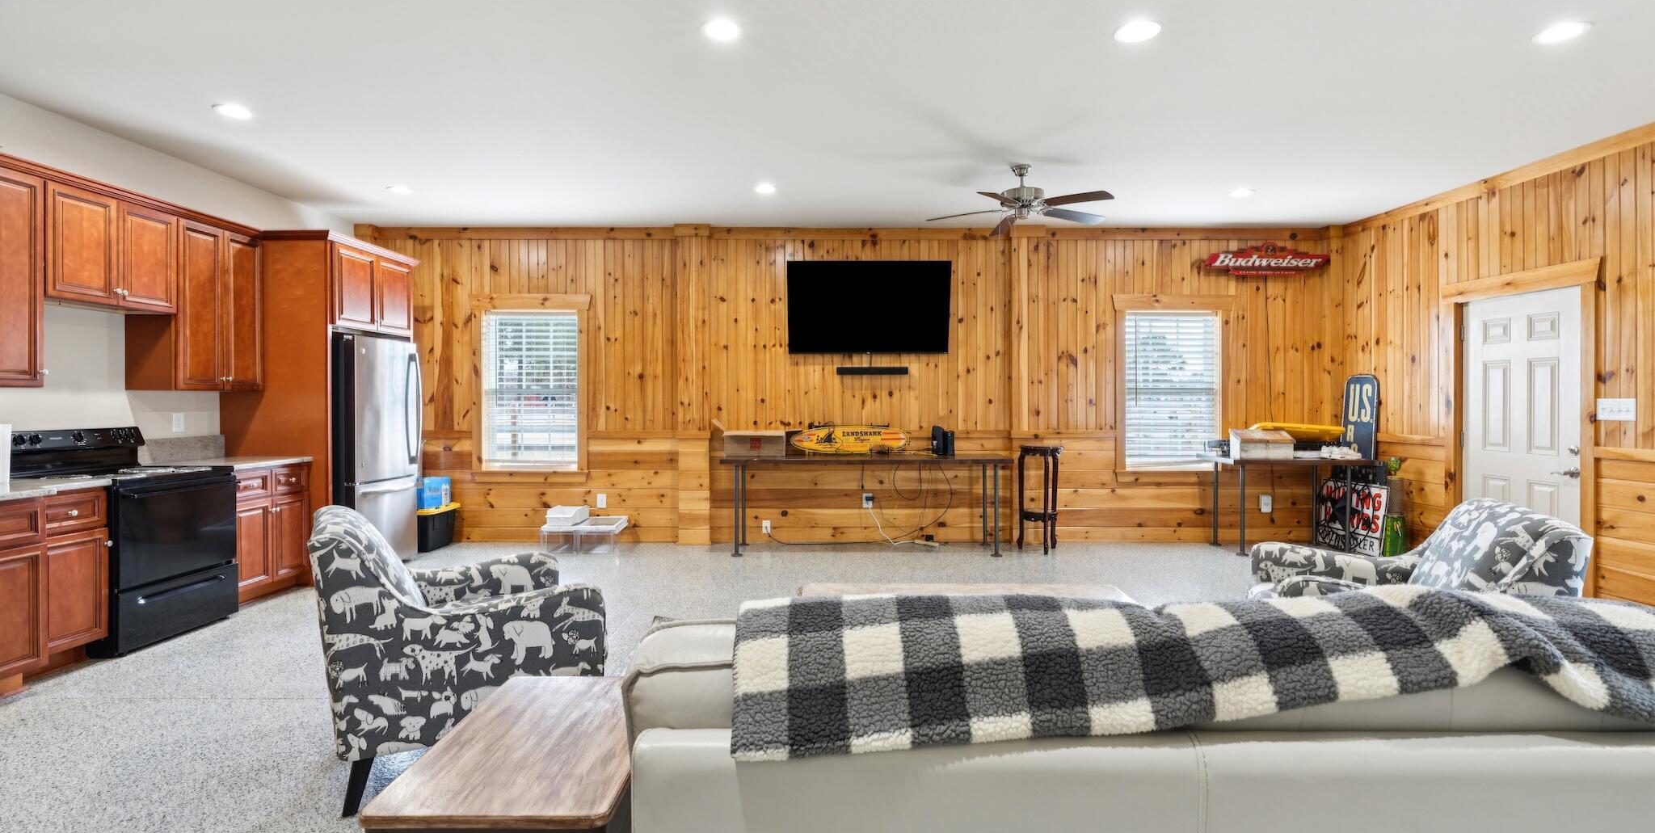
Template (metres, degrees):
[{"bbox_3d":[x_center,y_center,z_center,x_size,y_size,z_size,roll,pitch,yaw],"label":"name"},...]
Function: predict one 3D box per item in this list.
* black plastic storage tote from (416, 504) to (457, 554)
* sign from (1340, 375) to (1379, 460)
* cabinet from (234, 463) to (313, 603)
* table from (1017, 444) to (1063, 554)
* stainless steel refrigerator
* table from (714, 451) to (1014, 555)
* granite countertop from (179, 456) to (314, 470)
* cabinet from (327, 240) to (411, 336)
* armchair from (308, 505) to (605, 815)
[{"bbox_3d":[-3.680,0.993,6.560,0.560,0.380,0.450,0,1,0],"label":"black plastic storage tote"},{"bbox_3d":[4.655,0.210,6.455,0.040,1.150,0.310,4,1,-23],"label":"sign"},{"bbox_3d":[-4.030,0.777,4.951,0.630,0.875,0.750,0,1,0],"label":"cabinet"},{"bbox_3d":[1.875,0.725,6.495,0.340,0.920,0.340,1,1,30],"label":"table"},{"bbox_3d":[-3.825,0.303,5.777,0.850,1.790,0.800,0,1,0],"label":"stainless steel refrigerator"},{"bbox_3d":[0.340,0.775,6.486,2.470,0.820,0.500,0,1,0],"label":"table"},{"bbox_3d":[-4.025,0.319,4.942,0.650,0.040,0.750,0,1,0],"label":"granite countertop"},{"bbox_3d":[-3.950,-0.968,5.812,0.720,0.610,0.960,0,1,0],"label":"cabinet"},{"bbox_3d":[-1.384,0.817,2.759,0.860,0.880,0.770,-1,1,-32],"label":"armchair"}]

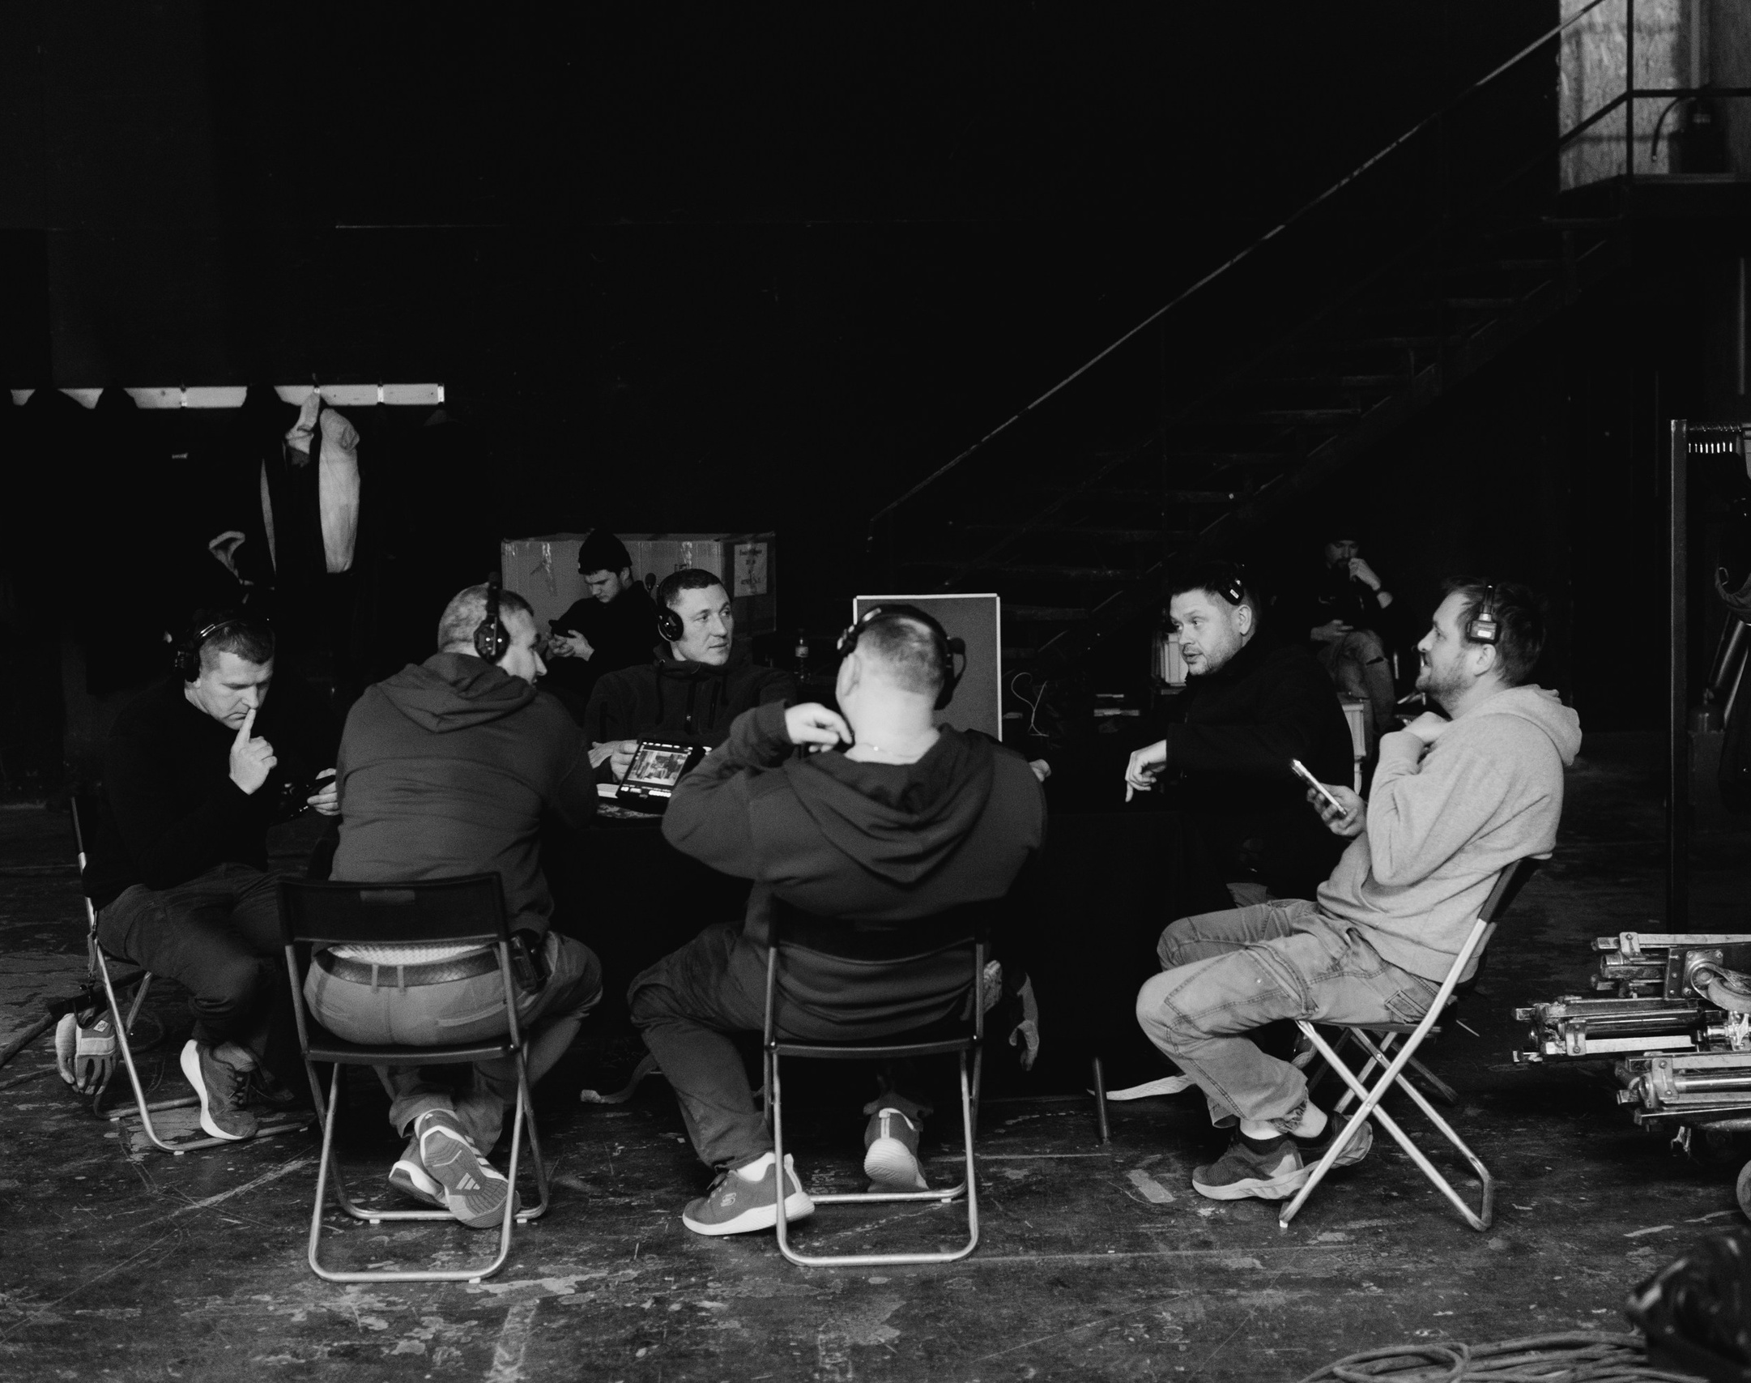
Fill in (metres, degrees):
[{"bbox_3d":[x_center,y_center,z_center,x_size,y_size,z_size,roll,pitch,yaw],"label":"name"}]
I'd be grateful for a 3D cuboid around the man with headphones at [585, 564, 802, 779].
[{"bbox_3d":[-0.473,0.344,6.011,0.580,1.310,0.750,-1,3,-6],"label":"man with headphones"}]

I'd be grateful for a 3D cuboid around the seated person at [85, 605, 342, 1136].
[{"bbox_3d":[-1.503,0.434,5.394,0.820,1.180,0.640,4,7,44],"label":"seated person"}]

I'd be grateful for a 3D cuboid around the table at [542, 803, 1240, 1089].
[{"bbox_3d":[-0.157,0.646,5.746,1.760,0.745,0.800,-1,3,-4],"label":"table"}]

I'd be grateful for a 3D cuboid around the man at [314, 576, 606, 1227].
[{"bbox_3d":[-0.843,0.431,4.732,0.580,1.280,0.860,0,5,5],"label":"man"}]

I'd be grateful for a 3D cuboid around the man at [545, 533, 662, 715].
[{"bbox_3d":[-1.045,0.090,8.509,0.850,1.330,0.600,-5,7,-44],"label":"man"}]

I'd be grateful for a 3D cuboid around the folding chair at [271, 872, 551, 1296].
[{"bbox_3d":[-0.884,0.714,4.471,0.420,0.775,0.460,-1,3,-1],"label":"folding chair"}]

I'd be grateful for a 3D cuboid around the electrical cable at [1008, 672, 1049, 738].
[{"bbox_3d":[0.452,0.042,6.825,0.125,0.200,0.100,-1,5,0],"label":"electrical cable"}]

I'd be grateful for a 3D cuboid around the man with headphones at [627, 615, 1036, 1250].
[{"bbox_3d":[-0.094,0.447,4.694,0.800,1.250,0.880,-1,5,-2],"label":"man with headphones"}]

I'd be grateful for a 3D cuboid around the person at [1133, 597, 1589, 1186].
[{"bbox_3d":[0.979,0.410,4.760,0.860,1.290,0.560,0,4,12],"label":"person"}]

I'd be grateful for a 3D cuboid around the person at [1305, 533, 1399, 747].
[{"bbox_3d":[2.495,-0.220,12.044,0.630,1.270,0.850,-2,5,-11],"label":"person"}]

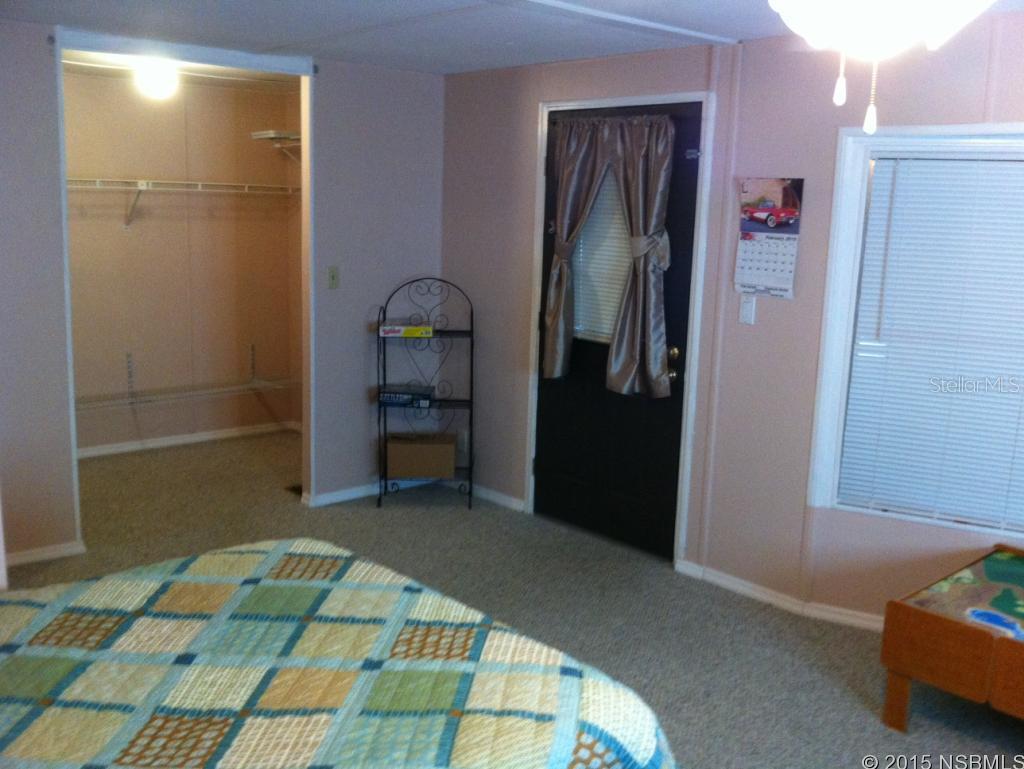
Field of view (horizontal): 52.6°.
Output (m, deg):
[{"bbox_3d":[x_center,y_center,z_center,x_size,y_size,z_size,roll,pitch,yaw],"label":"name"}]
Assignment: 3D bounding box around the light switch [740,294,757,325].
[{"bbox_3d":[0.918,-0.290,4.023,0.017,0.115,0.069,-7,14,-41],"label":"light switch"}]

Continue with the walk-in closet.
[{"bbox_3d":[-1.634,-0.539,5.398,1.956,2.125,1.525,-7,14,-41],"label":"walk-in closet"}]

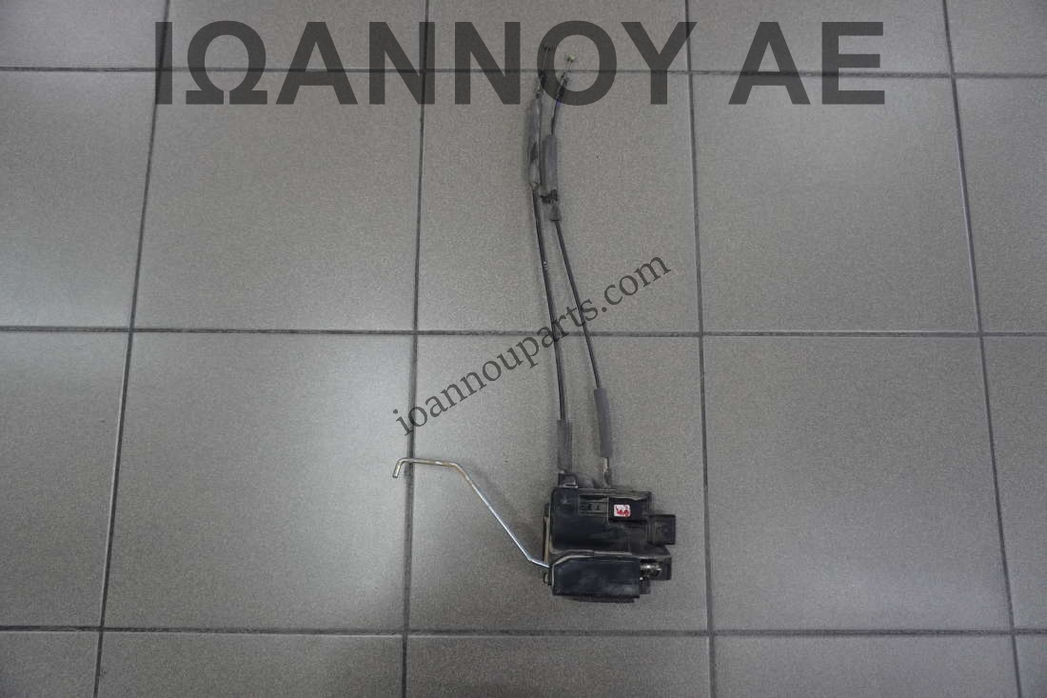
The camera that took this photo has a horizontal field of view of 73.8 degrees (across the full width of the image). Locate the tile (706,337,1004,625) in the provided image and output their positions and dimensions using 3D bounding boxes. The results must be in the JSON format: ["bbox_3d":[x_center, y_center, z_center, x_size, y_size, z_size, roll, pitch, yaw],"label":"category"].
[{"bbox_3d":[0.370,0.147,0.792,0.325,0.010,0.325,0,80,0],"label":"tile"}]

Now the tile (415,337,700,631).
[{"bbox_3d":[0.039,0.145,0.787,0.324,0.009,0.324,0,80,0],"label":"tile"}]

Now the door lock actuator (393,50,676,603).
[{"bbox_3d":[0.013,-0.056,0.785,0.299,0.060,0.652,0,80,0],"label":"door lock actuator"}]

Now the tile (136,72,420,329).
[{"bbox_3d":[-0.289,-0.182,0.840,0.324,0.009,0.324,0,80,0],"label":"tile"}]

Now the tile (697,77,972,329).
[{"bbox_3d":[0.371,-0.178,0.843,0.324,0.009,0.324,0,80,0],"label":"tile"}]

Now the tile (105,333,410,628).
[{"bbox_3d":[-0.291,0.143,0.785,0.324,0.009,0.324,0,80,0],"label":"tile"}]

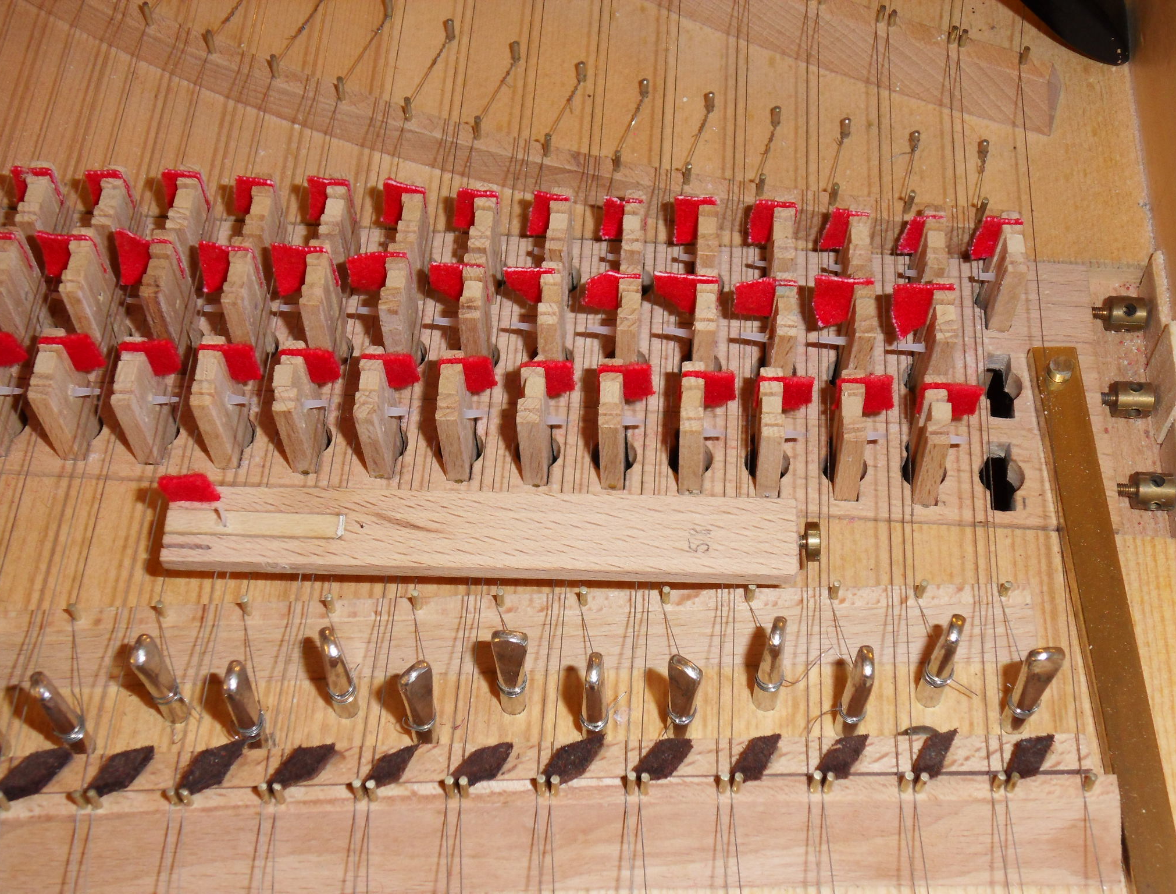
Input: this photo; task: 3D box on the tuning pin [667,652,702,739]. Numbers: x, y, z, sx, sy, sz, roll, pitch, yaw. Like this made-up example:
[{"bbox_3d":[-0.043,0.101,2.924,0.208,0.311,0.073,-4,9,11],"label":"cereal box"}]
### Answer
[{"bbox_3d":[0.015,0.040,0.278,0.005,0.026,0.004,37,66,20],"label":"tuning pin"}]

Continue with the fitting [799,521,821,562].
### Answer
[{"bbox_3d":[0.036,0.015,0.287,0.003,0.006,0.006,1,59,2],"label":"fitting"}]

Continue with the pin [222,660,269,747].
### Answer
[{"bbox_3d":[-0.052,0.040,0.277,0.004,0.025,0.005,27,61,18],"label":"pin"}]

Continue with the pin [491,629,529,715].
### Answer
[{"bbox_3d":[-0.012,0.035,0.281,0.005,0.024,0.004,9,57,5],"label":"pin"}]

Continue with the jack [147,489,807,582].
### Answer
[{"bbox_3d":[-0.017,0.014,0.293,0.103,0.004,0.014,1,57,1],"label":"jack"}]

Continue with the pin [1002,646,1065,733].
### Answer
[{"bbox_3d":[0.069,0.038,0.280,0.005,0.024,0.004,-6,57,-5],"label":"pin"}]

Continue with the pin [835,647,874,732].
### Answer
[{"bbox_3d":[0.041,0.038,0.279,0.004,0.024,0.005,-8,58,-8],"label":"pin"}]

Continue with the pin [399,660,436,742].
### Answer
[{"bbox_3d":[-0.026,0.041,0.278,0.005,0.026,0.004,-38,65,-19],"label":"pin"}]

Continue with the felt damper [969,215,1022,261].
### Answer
[{"bbox_3d":[0.075,-0.038,0.329,0.008,0.012,0.002,3,57,2],"label":"felt damper"}]

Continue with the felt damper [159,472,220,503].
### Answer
[{"bbox_3d":[-0.064,0.007,0.290,0.009,0.009,0.002,1,59,2],"label":"felt damper"}]

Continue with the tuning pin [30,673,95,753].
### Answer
[{"bbox_3d":[-0.082,0.043,0.278,0.004,0.026,0.005,-19,61,-10],"label":"tuning pin"}]

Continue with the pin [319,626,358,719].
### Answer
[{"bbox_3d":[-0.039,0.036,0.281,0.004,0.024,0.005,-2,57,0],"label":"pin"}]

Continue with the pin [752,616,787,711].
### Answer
[{"bbox_3d":[0.029,0.035,0.281,0.004,0.026,0.005,12,60,8],"label":"pin"}]

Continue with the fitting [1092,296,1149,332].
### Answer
[{"bbox_3d":[0.099,-0.025,0.333,0.009,0.006,0.006,3,59,3],"label":"fitting"}]

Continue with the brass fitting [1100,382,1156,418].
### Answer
[{"bbox_3d":[0.097,-0.009,0.323,0.009,0.006,0.006,3,59,3],"label":"brass fitting"}]

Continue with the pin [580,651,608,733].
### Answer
[{"bbox_3d":[0.001,0.040,0.278,0.004,0.027,0.005,3,59,3],"label":"pin"}]

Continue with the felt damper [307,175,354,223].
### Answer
[{"bbox_3d":[-0.048,-0.046,0.332,0.009,0.012,0.002,3,57,2],"label":"felt damper"}]

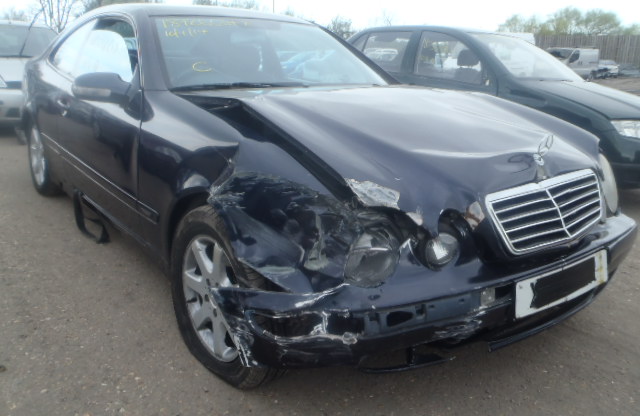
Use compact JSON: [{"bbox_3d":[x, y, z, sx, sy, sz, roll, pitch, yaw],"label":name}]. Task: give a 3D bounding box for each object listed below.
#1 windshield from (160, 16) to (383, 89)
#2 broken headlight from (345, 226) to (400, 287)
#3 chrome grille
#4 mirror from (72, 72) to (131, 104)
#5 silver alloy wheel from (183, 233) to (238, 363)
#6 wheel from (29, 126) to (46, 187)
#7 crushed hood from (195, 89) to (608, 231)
[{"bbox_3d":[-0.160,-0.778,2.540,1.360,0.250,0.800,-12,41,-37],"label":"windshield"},{"bbox_3d":[0.148,0.136,1.453,0.195,0.190,0.140,-8,15,-28],"label":"broken headlight"},{"bbox_3d":[0.728,0.015,1.616,0.610,0.205,0.125,-12,12,-37],"label":"chrome grille"},{"bbox_3d":[-0.875,-0.478,2.071,0.230,0.130,0.150,-12,22,-37],"label":"mirror"},{"bbox_3d":[-0.301,0.289,1.786,0.170,0.440,0.440,-12,22,-37],"label":"silver alloy wheel"},{"bbox_3d":[-1.976,-0.376,3.783,0.170,0.440,0.440,-12,22,-37],"label":"wheel"},{"bbox_3d":[0.348,-0.295,2.022,1.340,0.290,1.140,-12,28,-37],"label":"crushed hood"}]

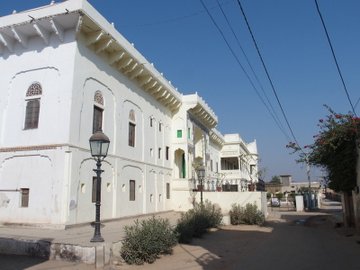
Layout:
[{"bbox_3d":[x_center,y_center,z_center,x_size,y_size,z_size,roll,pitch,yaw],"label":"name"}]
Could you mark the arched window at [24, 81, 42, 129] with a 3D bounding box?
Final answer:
[{"bbox_3d":[-6.229,-1.236,12.458,0.840,2.120,0.200,-4,-12,18],"label":"arched window"}]

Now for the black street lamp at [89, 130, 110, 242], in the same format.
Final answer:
[{"bbox_3d":[-2.116,1.309,7.729,0.570,2.870,0.570,-4,-12,18],"label":"black street lamp"}]

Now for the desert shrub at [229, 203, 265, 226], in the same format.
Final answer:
[{"bbox_3d":[3.683,4.430,16.126,1.760,1.100,1.300,-4,-12,18],"label":"desert shrub"}]

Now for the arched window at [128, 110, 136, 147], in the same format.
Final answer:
[{"bbox_3d":[-2.744,-0.373,16.520,0.200,2.120,0.780,-4,-12,18],"label":"arched window"}]

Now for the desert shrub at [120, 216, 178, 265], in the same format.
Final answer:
[{"bbox_3d":[-0.836,2.880,7.986,1.250,1.010,1.250,-4,-12,18],"label":"desert shrub"}]

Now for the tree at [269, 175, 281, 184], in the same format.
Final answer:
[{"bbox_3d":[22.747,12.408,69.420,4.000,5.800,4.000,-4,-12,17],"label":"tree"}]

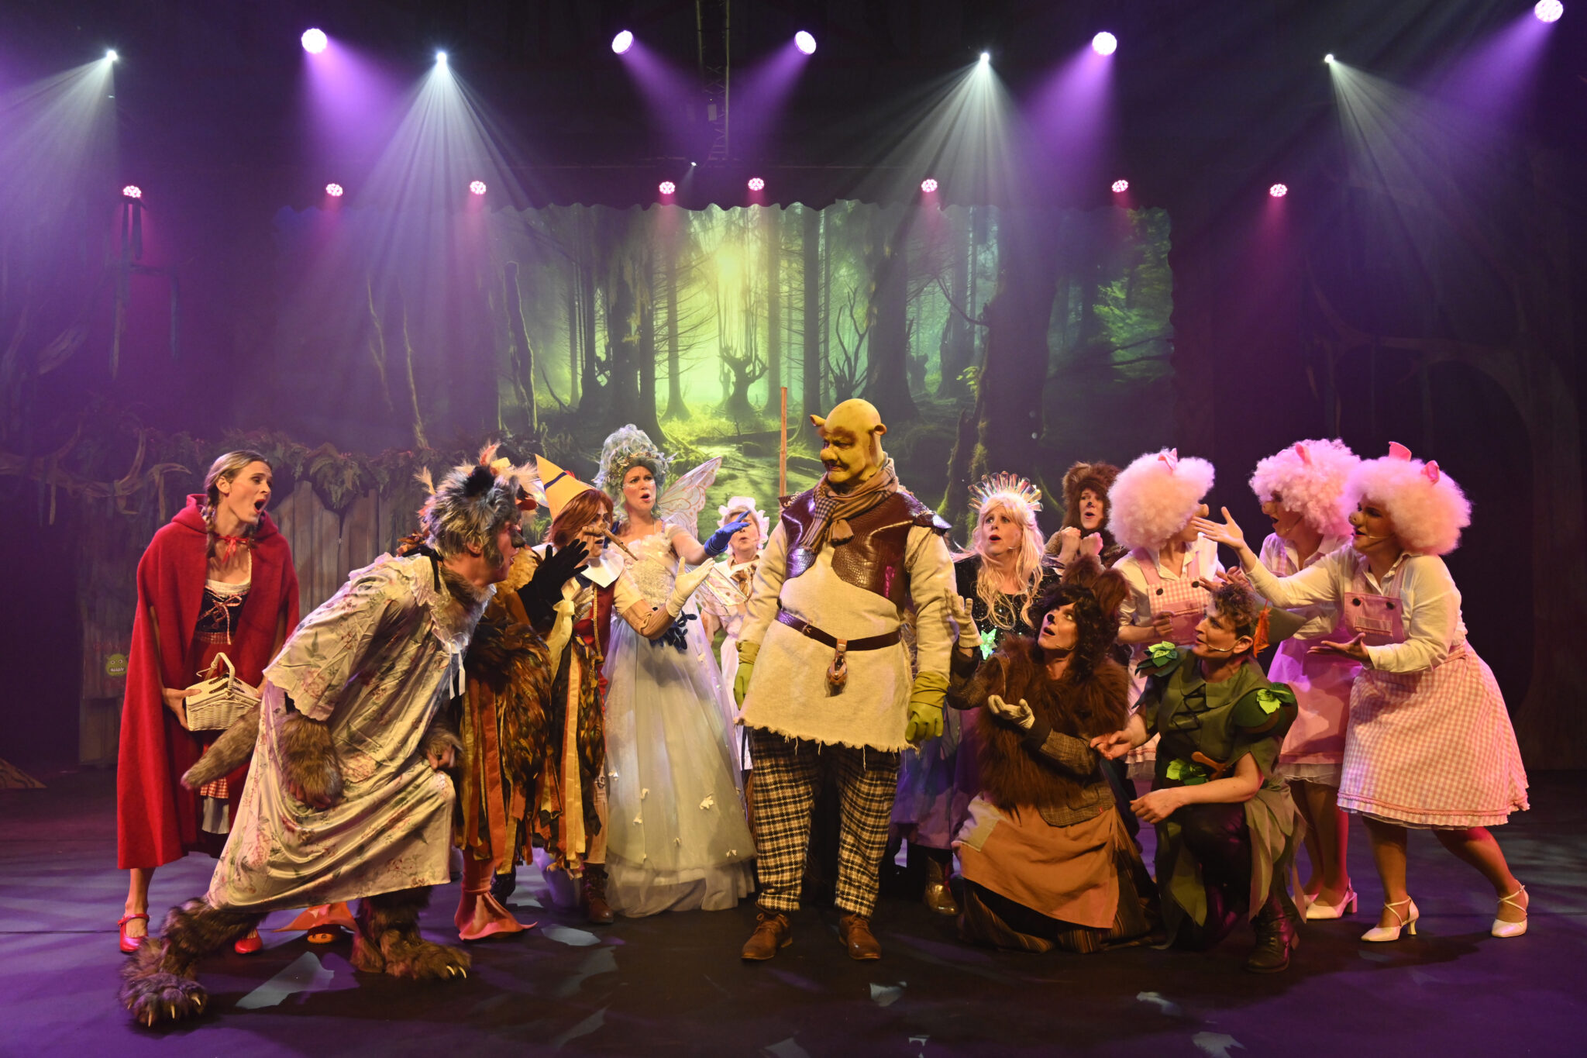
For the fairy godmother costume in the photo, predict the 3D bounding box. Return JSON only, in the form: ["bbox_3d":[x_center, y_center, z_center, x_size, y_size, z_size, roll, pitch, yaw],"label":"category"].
[{"bbox_3d":[-0.472,0.539,4.570,0.650,1.880,0.620,0,-2,-16],"label":"fairy godmother costume"}]

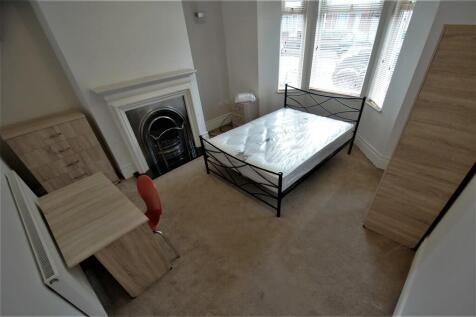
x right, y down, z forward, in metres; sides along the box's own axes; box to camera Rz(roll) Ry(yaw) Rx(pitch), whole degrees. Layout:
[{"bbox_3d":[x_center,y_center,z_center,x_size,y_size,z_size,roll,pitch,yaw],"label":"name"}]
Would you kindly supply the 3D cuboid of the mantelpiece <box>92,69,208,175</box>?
[{"bbox_3d":[-1.205,-0.563,3.250,0.170,1.358,1.525,23,41,37],"label":"mantelpiece"}]

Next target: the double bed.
[{"bbox_3d":[0.691,-0.339,3.031,1.985,0.959,1.366,-29,39,-34],"label":"double bed"}]

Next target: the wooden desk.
[{"bbox_3d":[-1.213,0.700,1.824,1.026,0.689,0.504,22,40,36],"label":"wooden desk"}]

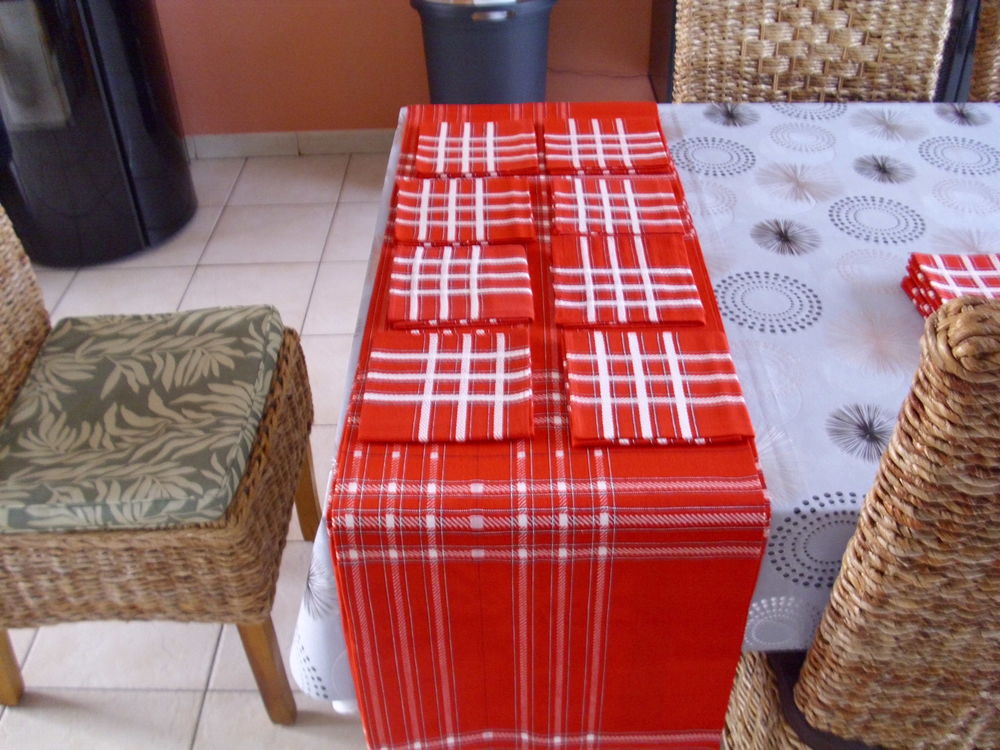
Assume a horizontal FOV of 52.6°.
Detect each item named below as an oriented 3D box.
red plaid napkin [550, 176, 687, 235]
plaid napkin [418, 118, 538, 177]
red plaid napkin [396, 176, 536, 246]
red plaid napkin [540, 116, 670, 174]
[{"bbox_3d":[0.165,-0.235,1.429,0.173,0.014,0.157,0,38,3],"label":"red plaid napkin"},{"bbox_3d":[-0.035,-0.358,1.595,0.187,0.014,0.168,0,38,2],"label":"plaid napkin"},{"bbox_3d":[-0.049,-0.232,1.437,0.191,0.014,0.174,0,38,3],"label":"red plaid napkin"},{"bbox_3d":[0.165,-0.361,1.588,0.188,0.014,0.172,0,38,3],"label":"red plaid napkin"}]

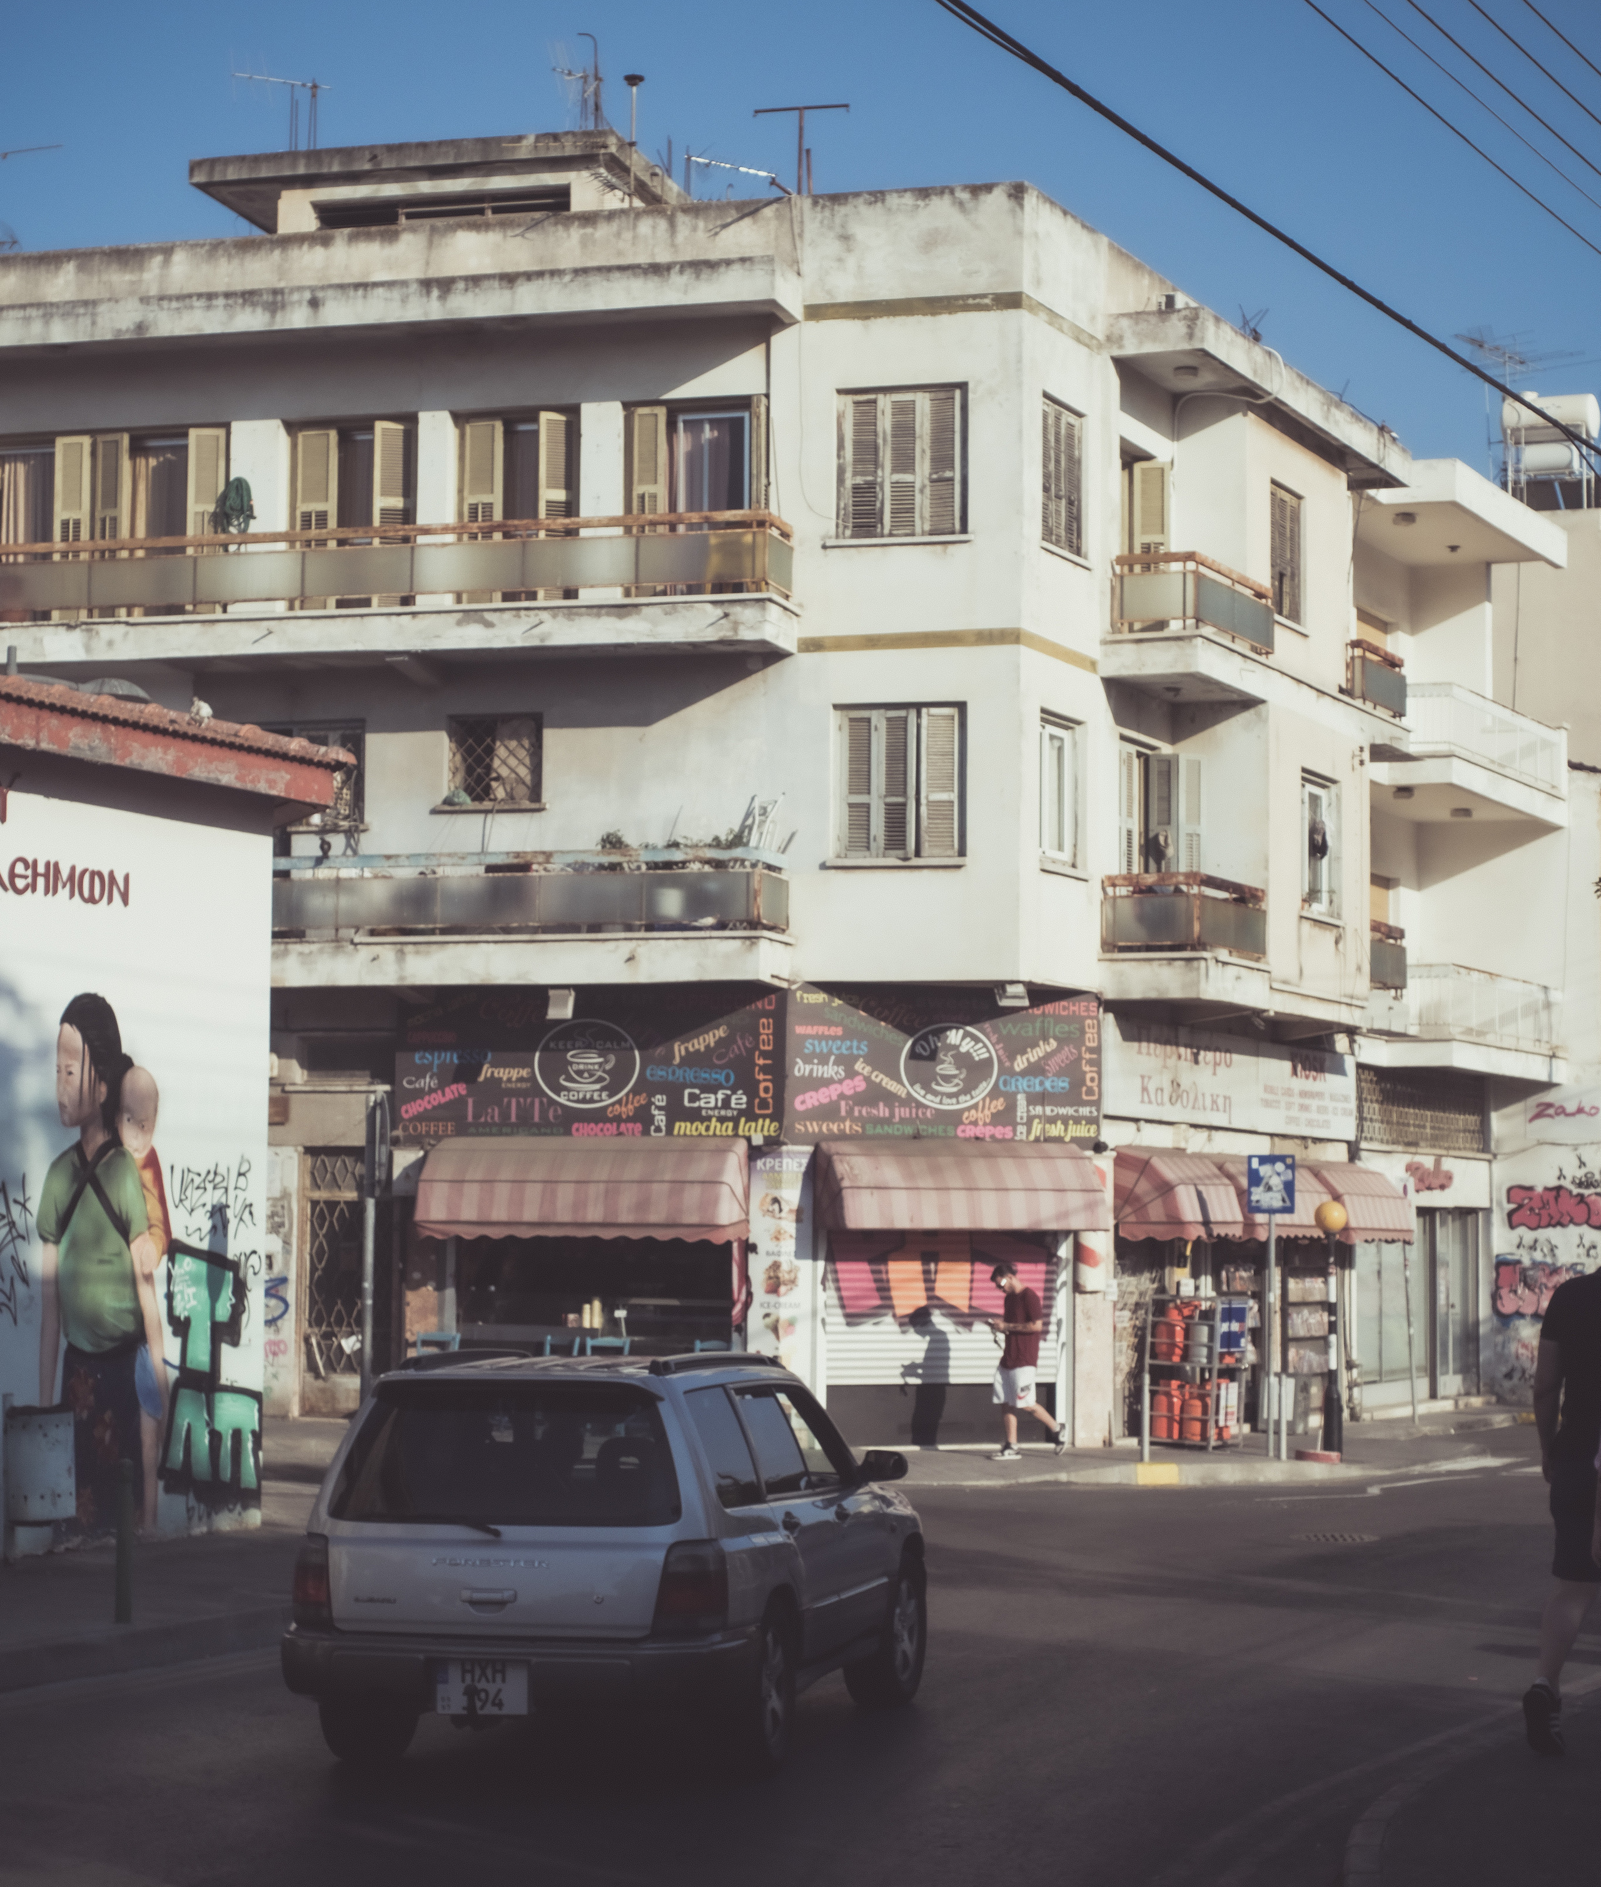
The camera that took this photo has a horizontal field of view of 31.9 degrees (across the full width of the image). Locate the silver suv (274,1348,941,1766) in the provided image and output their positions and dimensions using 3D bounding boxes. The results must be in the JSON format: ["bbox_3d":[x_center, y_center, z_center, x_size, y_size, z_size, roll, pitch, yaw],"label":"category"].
[{"bbox_3d":[-0.612,2.581,12.108,1.760,1.590,4.450,-1,-9,14],"label":"silver suv"}]

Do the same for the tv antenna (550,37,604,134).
[{"bbox_3d":[-2.384,-9.270,30.154,0.500,1.119,0.570,-1,-6,12],"label":"tv antenna"}]

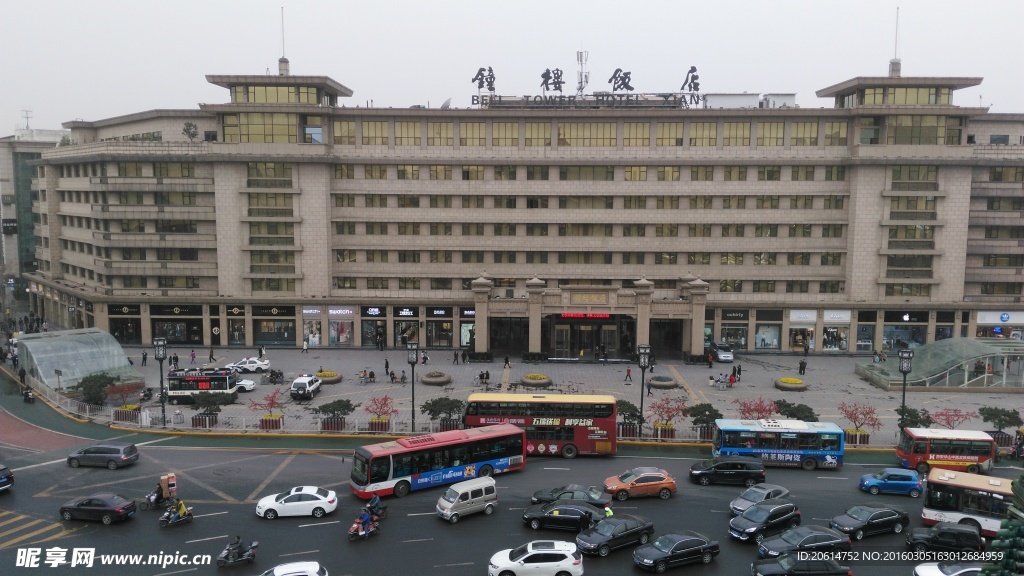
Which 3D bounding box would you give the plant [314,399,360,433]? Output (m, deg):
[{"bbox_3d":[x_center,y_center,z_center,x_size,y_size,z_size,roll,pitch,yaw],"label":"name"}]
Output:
[{"bbox_3d":[-14.316,10.233,59.694,3.800,2.400,3.000,1,7,3],"label":"plant"}]

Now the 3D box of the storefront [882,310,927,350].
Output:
[{"bbox_3d":[47.918,5.216,89.245,5.500,4.950,1.400,0,7,0],"label":"storefront"}]

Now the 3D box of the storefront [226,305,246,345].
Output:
[{"bbox_3d":[-33.651,4.540,89.249,2.400,5.000,1.200,0,8,1],"label":"storefront"}]

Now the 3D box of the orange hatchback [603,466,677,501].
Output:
[{"bbox_3d":[8.272,12.409,46.801,4.550,1.620,1.830,0,6,-4],"label":"orange hatchback"}]

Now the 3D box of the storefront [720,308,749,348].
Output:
[{"bbox_3d":[26.952,4.983,88.426,3.400,5.000,1.200,0,8,1],"label":"storefront"}]

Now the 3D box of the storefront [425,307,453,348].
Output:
[{"bbox_3d":[-9.478,5.041,94.880,3.618,5.413,0.800,0,6,1],"label":"storefront"}]

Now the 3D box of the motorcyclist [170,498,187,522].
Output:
[{"bbox_3d":[-18.770,12.523,41.261,0.800,1.280,0.600,-3,7,-30],"label":"motorcyclist"}]

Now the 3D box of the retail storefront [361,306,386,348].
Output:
[{"bbox_3d":[-16.884,4.651,89.109,3.200,5.000,1.200,0,8,1],"label":"retail storefront"}]

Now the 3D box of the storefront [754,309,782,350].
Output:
[{"bbox_3d":[32.257,5.183,92.566,3.490,5.340,1.000,1,6,1],"label":"storefront"}]

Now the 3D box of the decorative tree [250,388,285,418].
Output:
[{"bbox_3d":[-19.984,9.258,59.652,2.650,2.300,2.200,0,8,1],"label":"decorative tree"}]

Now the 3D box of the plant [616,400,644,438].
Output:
[{"bbox_3d":[8.911,10.320,57.981,3.092,2.666,2.600,1,6,1],"label":"plant"}]

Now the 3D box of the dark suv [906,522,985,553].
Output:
[{"bbox_3d":[23.384,13.493,39.816,3.850,1.720,1.670,2,7,10],"label":"dark suv"}]

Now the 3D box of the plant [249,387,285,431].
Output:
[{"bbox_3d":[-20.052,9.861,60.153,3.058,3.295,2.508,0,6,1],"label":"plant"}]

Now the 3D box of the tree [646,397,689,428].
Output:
[{"bbox_3d":[12.336,9.979,58.127,3.300,2.750,3.000,1,7,3],"label":"tree"}]

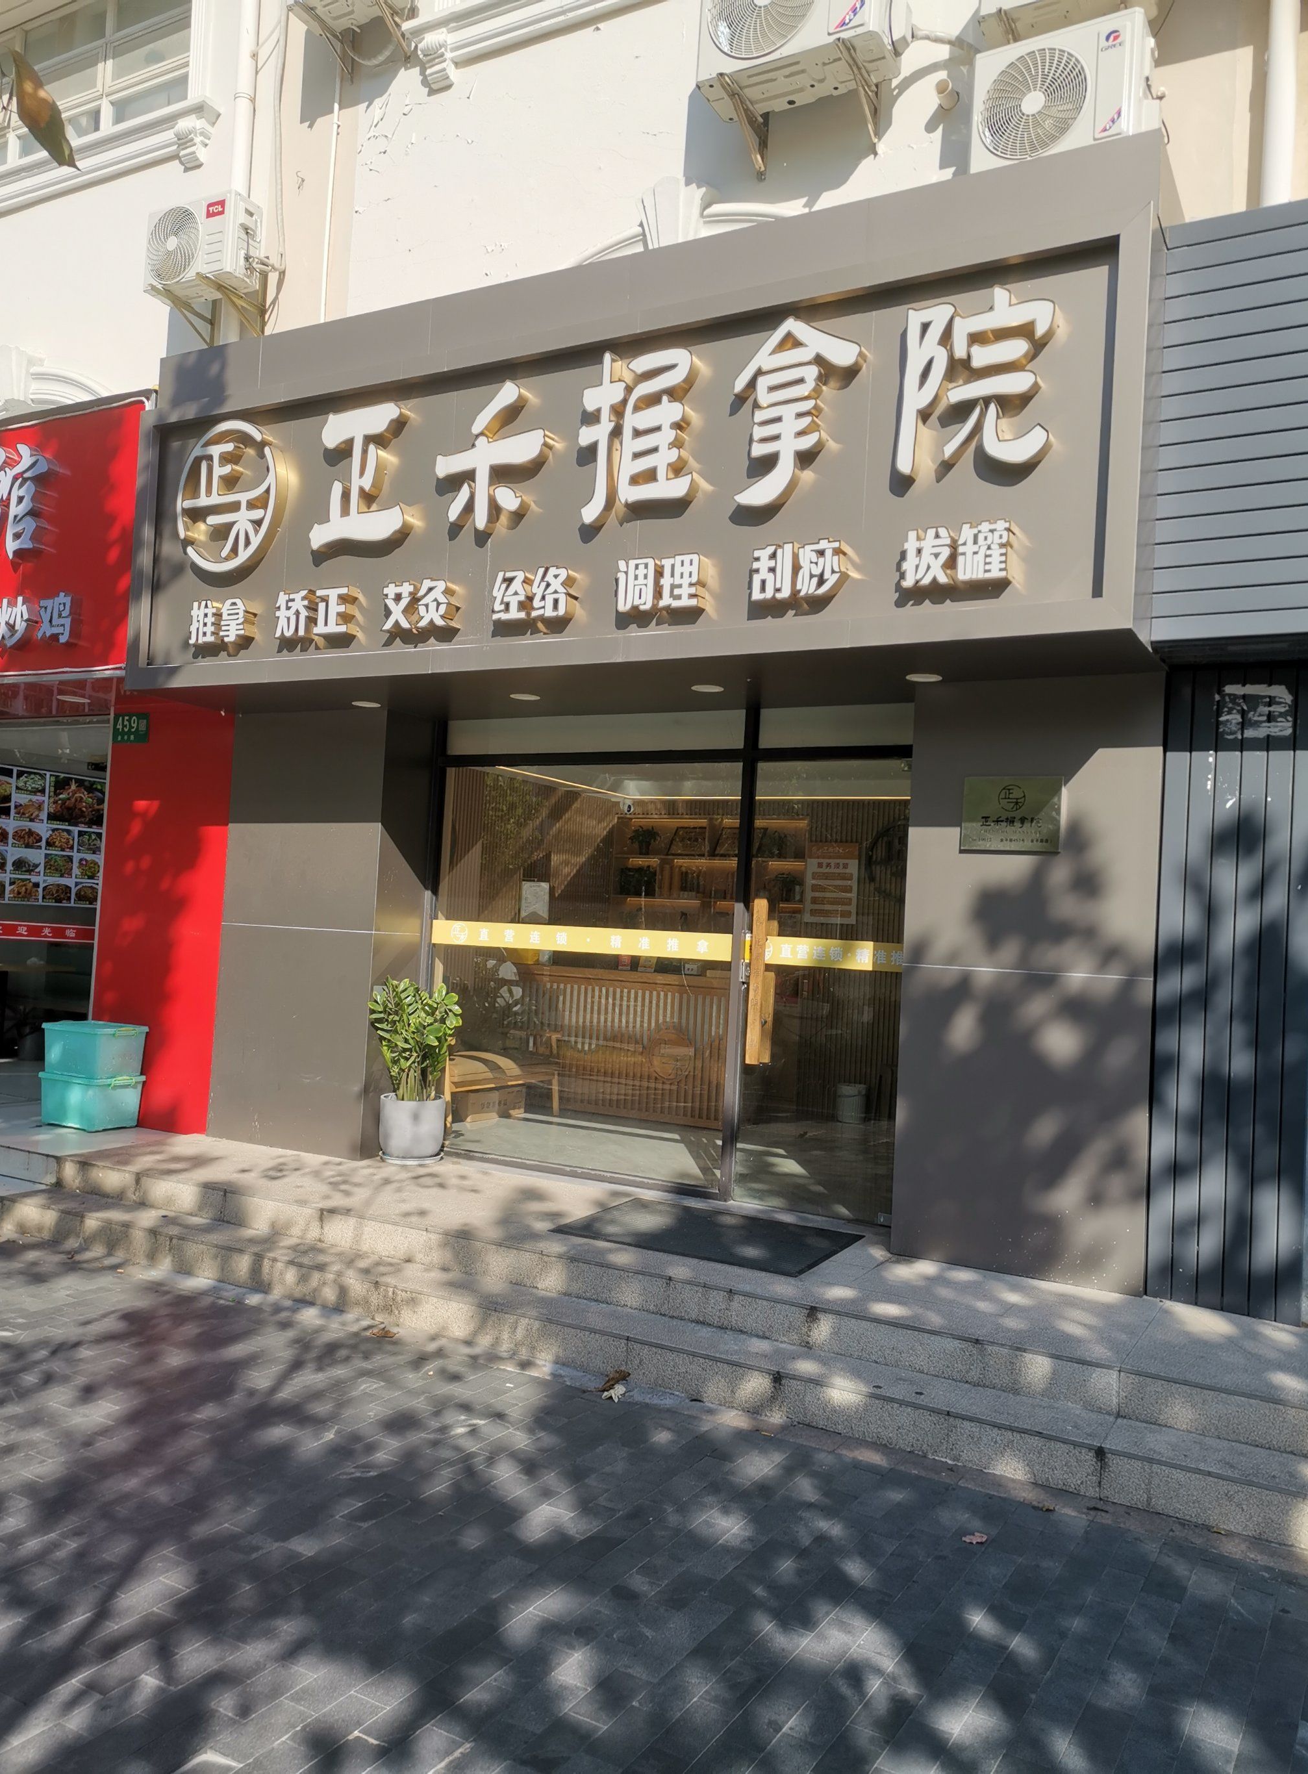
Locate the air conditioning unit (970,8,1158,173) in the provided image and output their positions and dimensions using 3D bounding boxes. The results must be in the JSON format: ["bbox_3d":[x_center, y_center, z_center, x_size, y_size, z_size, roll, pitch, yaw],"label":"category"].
[{"bbox_3d":[1.791,-3.348,6.004,0.720,0.560,0.320,2,-2,30],"label":"air conditioning unit"}]

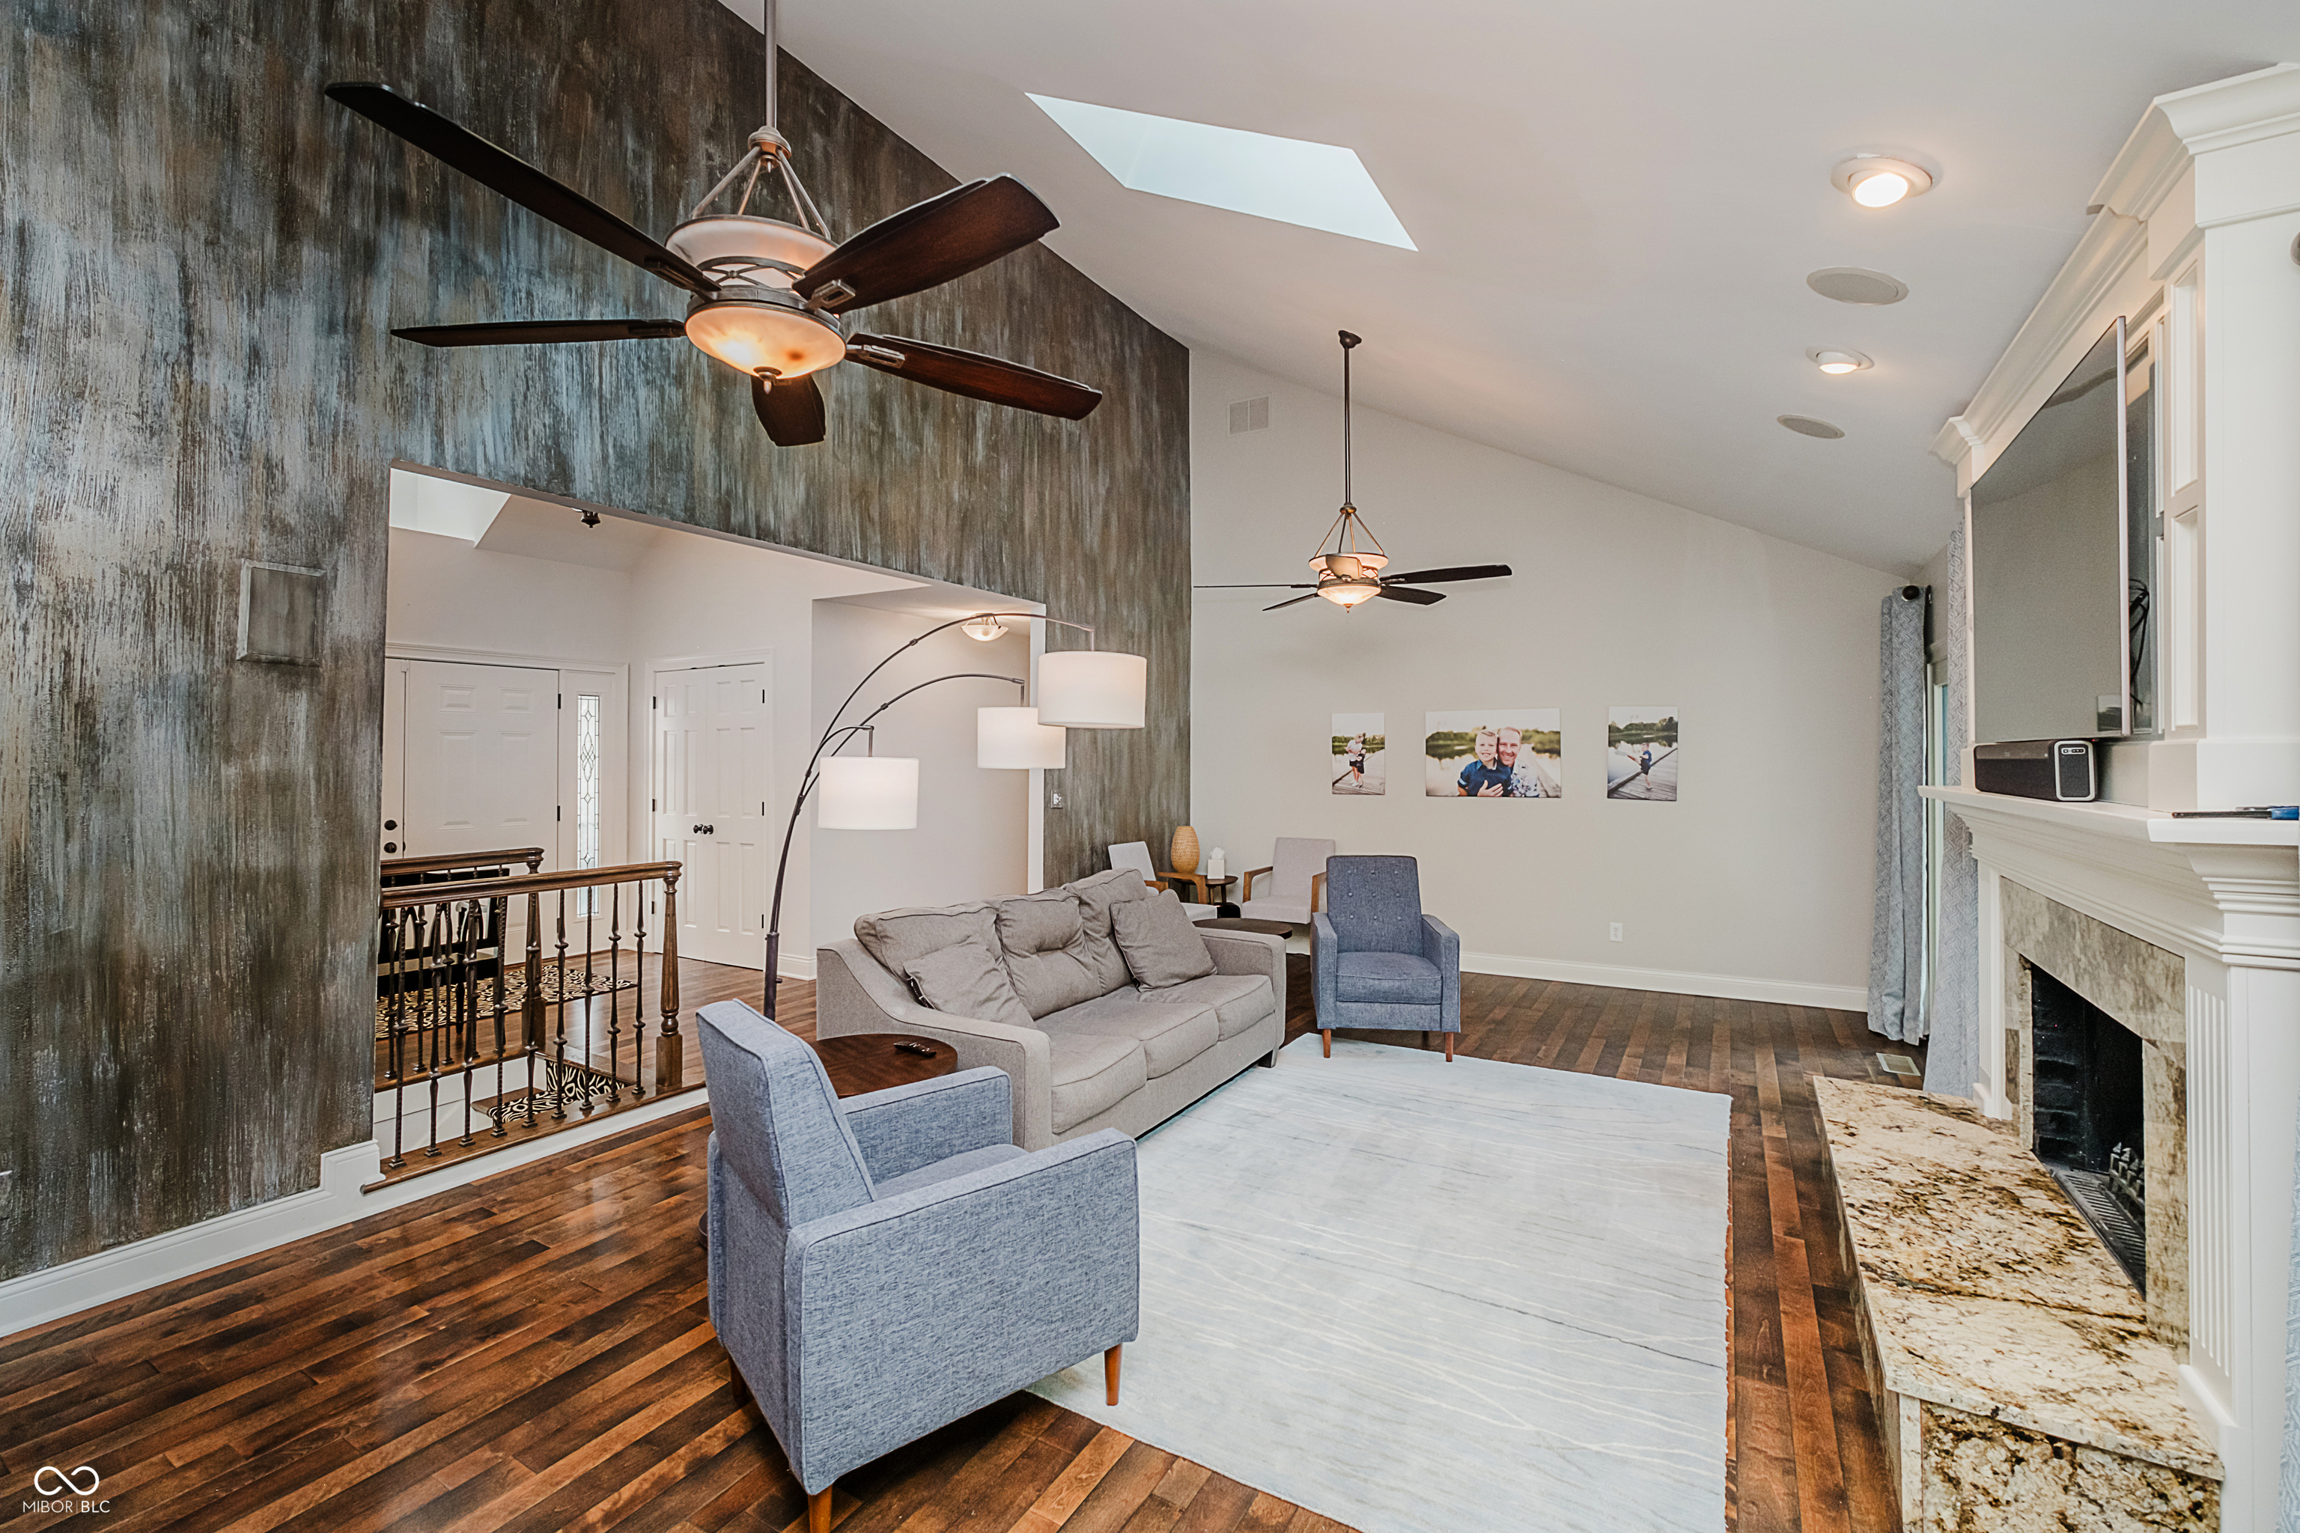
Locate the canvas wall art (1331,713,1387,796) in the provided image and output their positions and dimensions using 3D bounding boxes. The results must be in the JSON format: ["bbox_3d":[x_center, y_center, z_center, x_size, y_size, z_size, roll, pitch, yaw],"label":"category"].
[{"bbox_3d":[1.540,-0.086,7.089,0.408,0.604,0.035,0,0,31],"label":"canvas wall art"}]

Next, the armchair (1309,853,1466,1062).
[{"bbox_3d":[1.207,0.970,5.039,0.670,0.939,0.800,0,0,7],"label":"armchair"}]

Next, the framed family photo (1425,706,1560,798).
[{"bbox_3d":[2.349,-0.088,6.598,0.895,0.604,0.035,0,0,31],"label":"framed family photo"}]

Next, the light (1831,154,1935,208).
[{"bbox_3d":[1.663,-1.325,2.181,0.210,0.055,0.210,30,15,28],"label":"light"}]

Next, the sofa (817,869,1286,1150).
[{"bbox_3d":[-0.272,1.001,4.102,0.980,0.920,2.020,0,0,32],"label":"sofa"}]

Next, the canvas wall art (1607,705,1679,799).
[{"bbox_3d":[3.153,-0.083,6.143,0.400,0.605,0.030,0,0,32],"label":"canvas wall art"}]

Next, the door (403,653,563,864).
[{"bbox_3d":[-4.441,0.335,6.425,0.050,2.030,0.915,0,0,32],"label":"door"}]

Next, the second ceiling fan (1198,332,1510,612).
[{"bbox_3d":[1.109,-1.636,5.348,1.700,1.550,1.680,0,0,32],"label":"second ceiling fan"}]

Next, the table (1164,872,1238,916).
[{"bbox_3d":[0.428,1.157,7.251,0.500,0.594,0.500,0,0,32],"label":"table"}]

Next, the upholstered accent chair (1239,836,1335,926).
[{"bbox_3d":[1.021,1.002,6.849,0.600,0.880,0.760,0,0,31],"label":"upholstered accent chair"}]

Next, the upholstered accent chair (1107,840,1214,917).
[{"bbox_3d":[0.066,1.012,6.597,0.690,0.890,0.620,0,0,32],"label":"upholstered accent chair"}]

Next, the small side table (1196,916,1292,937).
[{"bbox_3d":[0.486,1.177,5.266,0.610,0.556,0.610,0,0,32],"label":"small side table"}]

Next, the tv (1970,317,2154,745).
[{"bbox_3d":[2.229,-0.465,2.389,0.050,0.800,1.370,0,0,31],"label":"tv"}]

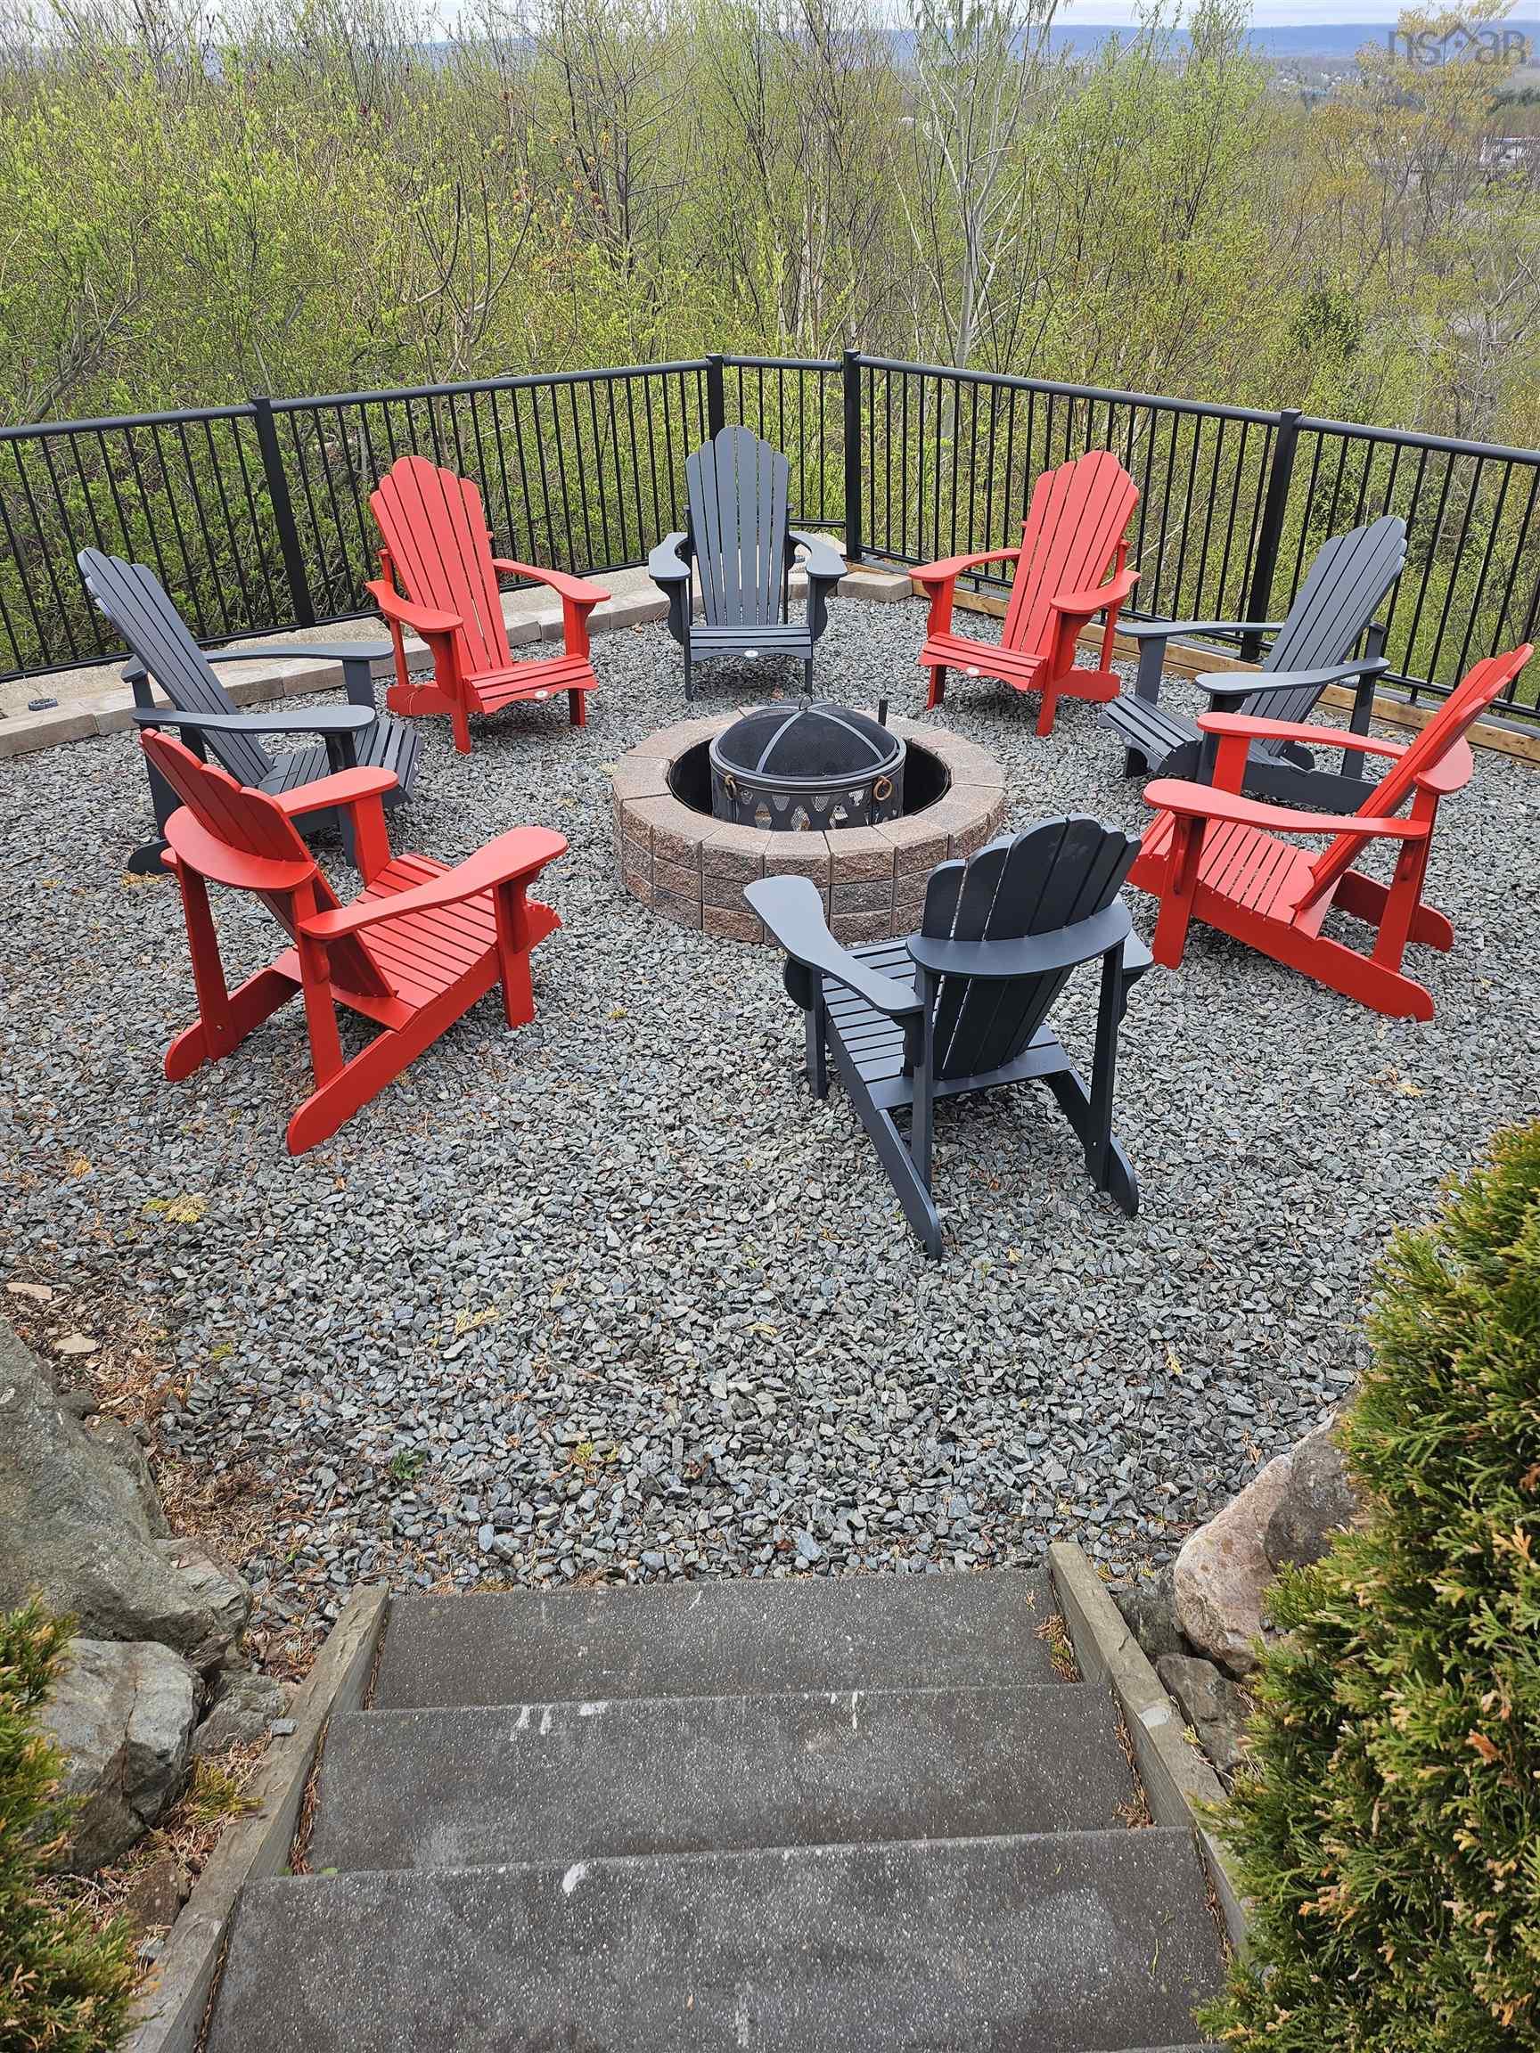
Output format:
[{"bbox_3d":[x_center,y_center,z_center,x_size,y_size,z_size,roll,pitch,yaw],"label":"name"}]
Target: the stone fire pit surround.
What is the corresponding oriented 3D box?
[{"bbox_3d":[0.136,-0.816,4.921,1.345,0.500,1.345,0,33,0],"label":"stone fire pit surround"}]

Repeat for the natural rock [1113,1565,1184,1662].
[{"bbox_3d":[0.636,0.983,2.388,0.160,0.140,0.180,-1,34,1],"label":"natural rock"}]

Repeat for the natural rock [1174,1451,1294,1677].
[{"bbox_3d":[0.782,0.858,2.288,0.230,0.250,0.300,-1,34,1],"label":"natural rock"}]

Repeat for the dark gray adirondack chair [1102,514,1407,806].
[{"bbox_3d":[1.806,-1.349,5.300,0.930,1.020,0.800,-7,33,-10],"label":"dark gray adirondack chair"}]

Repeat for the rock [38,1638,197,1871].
[{"bbox_3d":[-0.879,0.978,1.913,0.250,0.250,0.270,-1,34,1],"label":"rock"}]

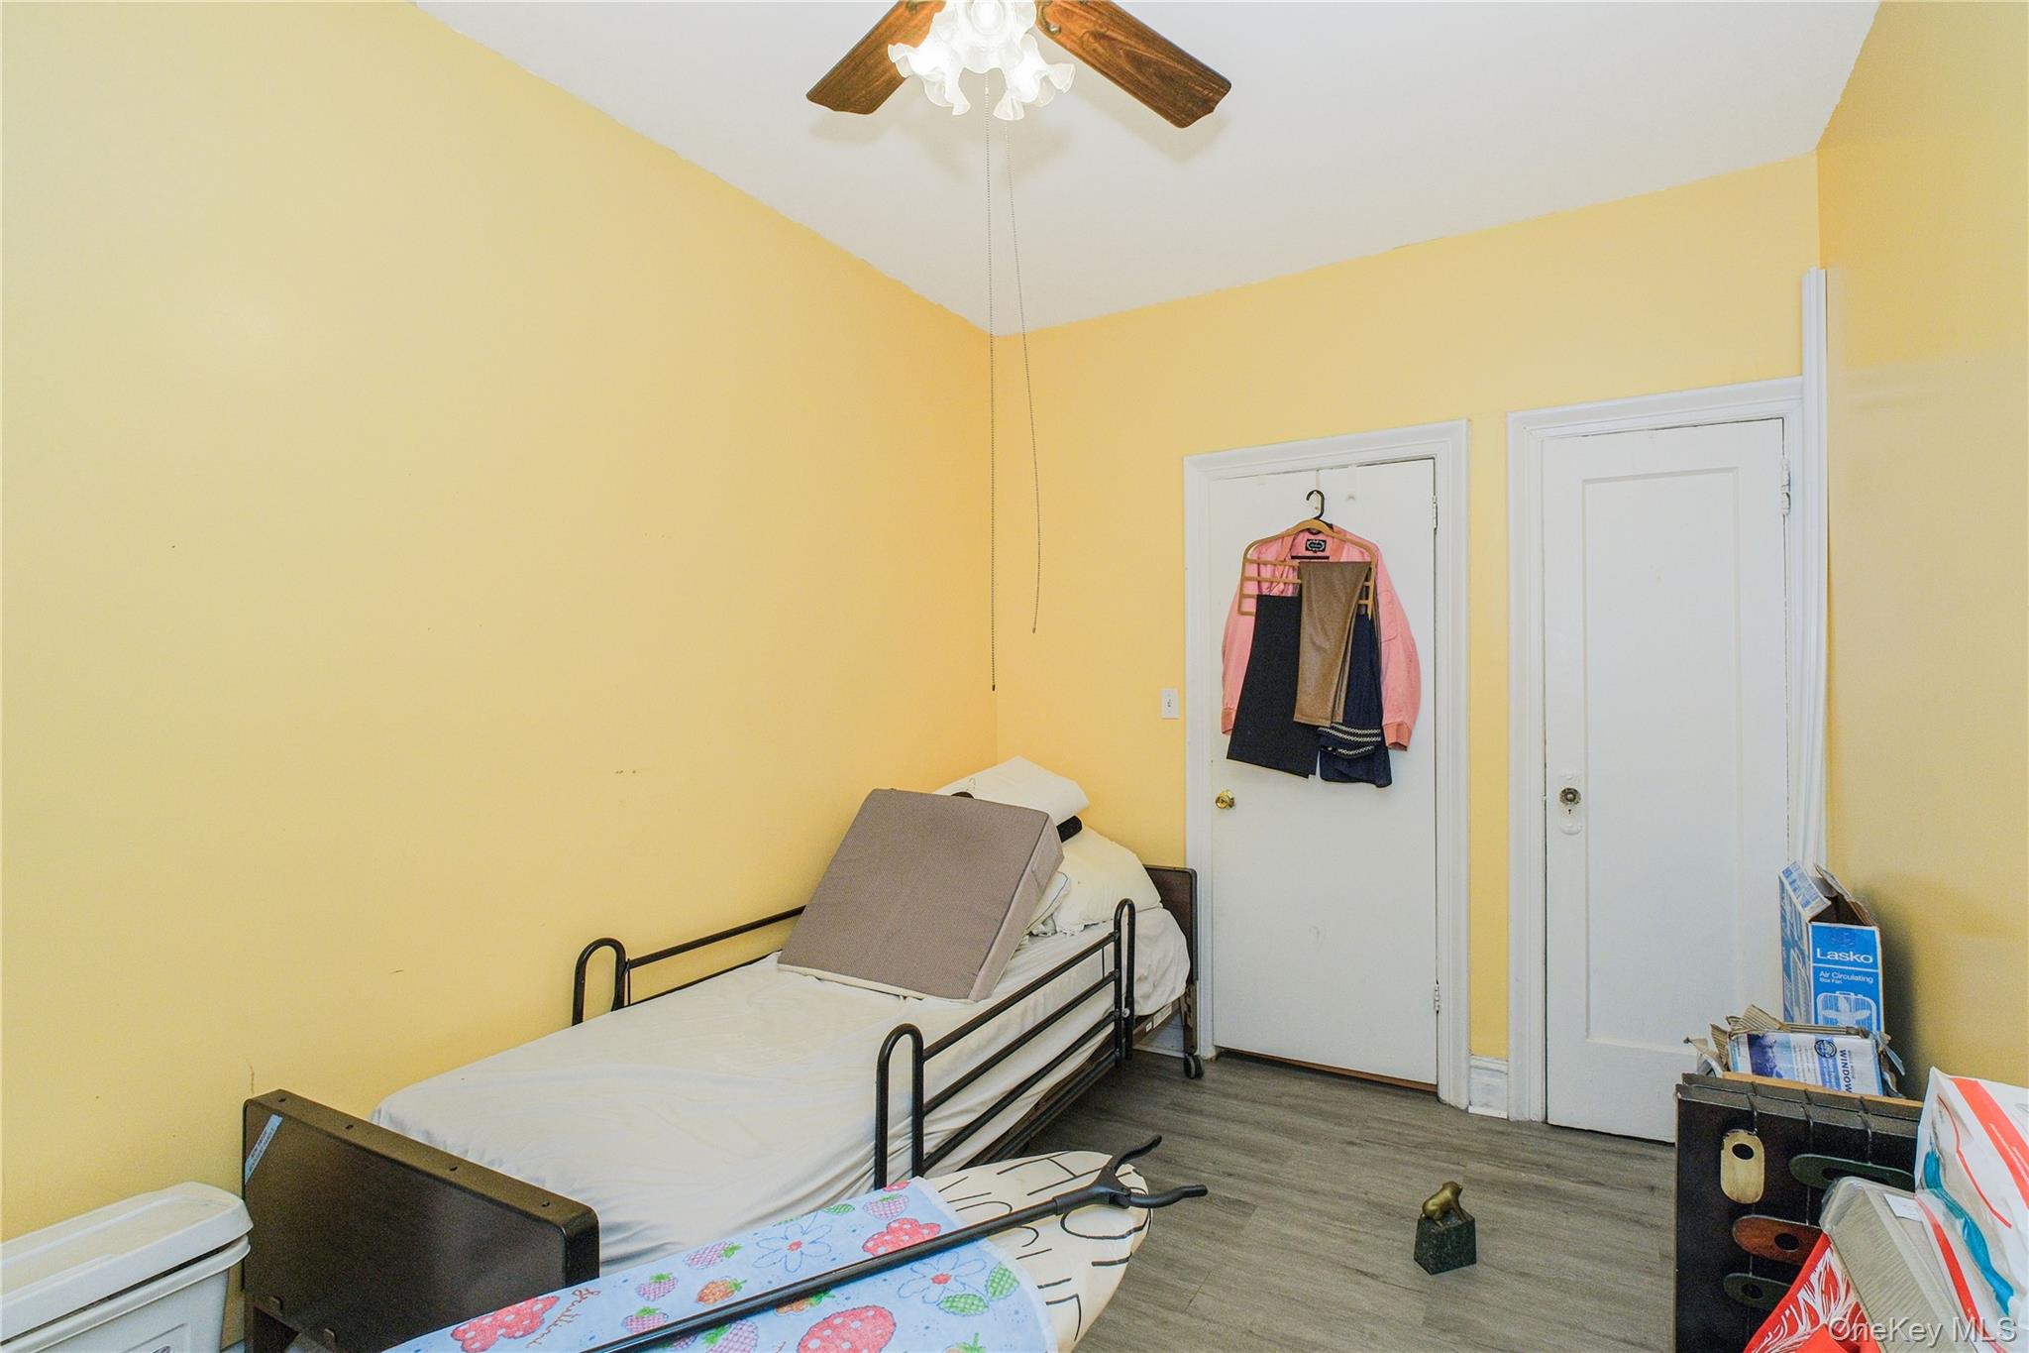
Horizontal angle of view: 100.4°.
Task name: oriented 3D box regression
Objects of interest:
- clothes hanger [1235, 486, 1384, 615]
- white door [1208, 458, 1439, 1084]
[{"bbox_3d":[0.986,-0.410,2.843,0.428,0.430,0.025,4,2,24],"label":"clothes hanger"},{"bbox_3d":[1.053,0.316,2.922,0.729,2.040,0.045,0,1,24],"label":"white door"}]

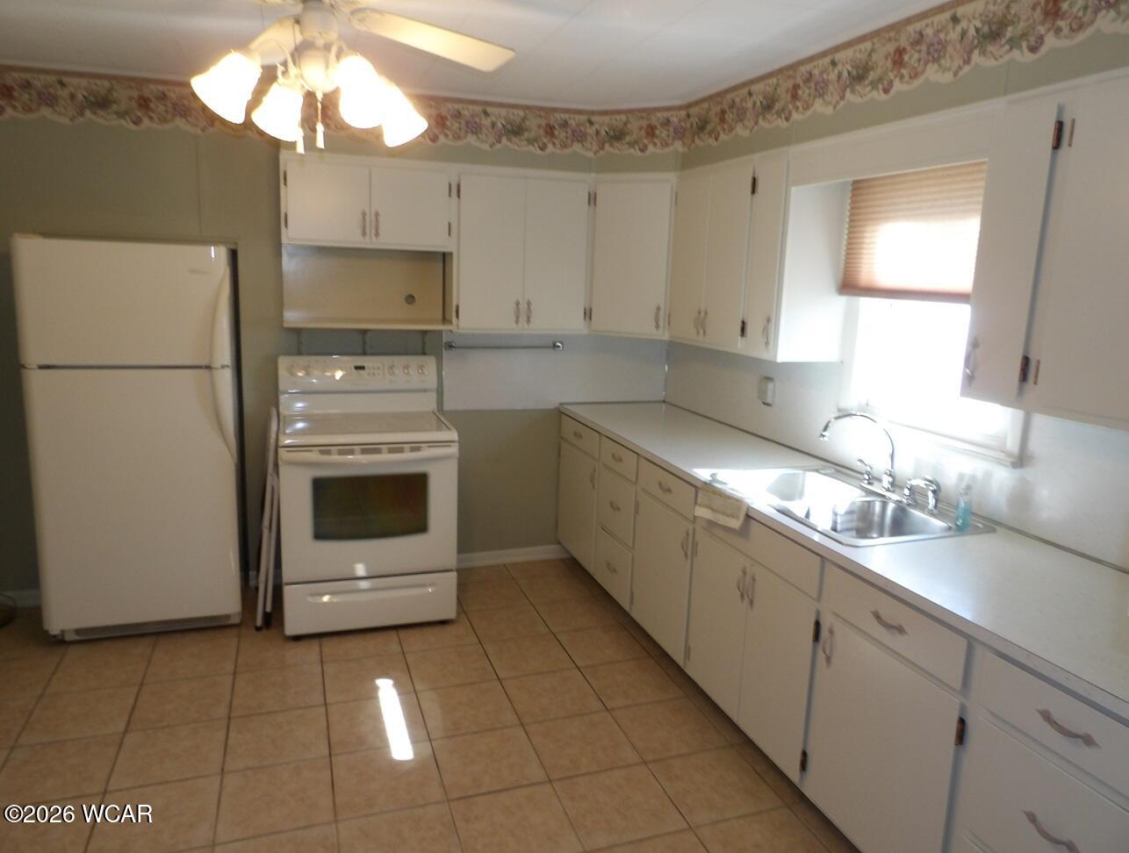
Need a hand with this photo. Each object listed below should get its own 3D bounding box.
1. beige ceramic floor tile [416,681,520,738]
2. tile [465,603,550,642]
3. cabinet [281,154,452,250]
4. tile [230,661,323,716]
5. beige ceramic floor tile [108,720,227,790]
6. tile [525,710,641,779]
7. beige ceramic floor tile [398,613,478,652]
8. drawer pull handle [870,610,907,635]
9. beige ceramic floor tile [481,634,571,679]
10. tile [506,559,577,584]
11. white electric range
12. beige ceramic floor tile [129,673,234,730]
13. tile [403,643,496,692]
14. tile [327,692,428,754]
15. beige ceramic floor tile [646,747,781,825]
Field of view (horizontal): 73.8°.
[{"bbox_3d":[-0.359,1.057,2.821,0.328,0.010,0.321,-2,11,-19],"label":"beige ceramic floor tile"},{"bbox_3d":[-0.264,0.923,3.532,0.323,0.010,0.323,-2,11,-19],"label":"tile"},{"bbox_3d":[-0.938,-1.048,3.600,0.773,0.397,0.306,-2,11,-19],"label":"cabinet"},{"bbox_3d":[-1.093,1.014,2.902,0.328,0.010,0.321,-2,11,-19],"label":"tile"},{"bbox_3d":[-1.315,1.096,2.520,0.330,0.010,0.330,-2,11,-19],"label":"beige ceramic floor tile"},{"bbox_3d":[0.061,1.109,2.629,0.328,0.010,0.321,-2,11,-19],"label":"tile"},{"bbox_3d":[-0.591,0.954,3.499,0.332,0.012,0.332,-2,11,-19],"label":"beige ceramic floor tile"},{"bbox_3d":[0.821,0.505,1.928,0.028,0.023,0.120,-2,11,-19],"label":"drawer pull handle"},{"bbox_3d":[-0.162,1.006,3.297,0.332,0.012,0.332,-2,11,-19],"label":"beige ceramic floor tile"},{"bbox_3d":[-0.149,0.803,4.210,0.328,0.010,0.246,-2,11,-19],"label":"tile"},{"bbox_3d":[-0.951,0.296,3.629,0.760,1.214,0.700,-1,11,-18],"label":"white electric range"},{"bbox_3d":[-1.425,1.034,2.827,0.330,0.010,0.330,-2,11,-19],"label":"beige ceramic floor tile"},{"bbox_3d":[-0.480,1.015,3.186,0.332,0.012,0.332,-2,11,-19],"label":"tile"},{"bbox_3d":[-0.682,1.078,2.744,0.330,0.010,0.330,-2,11,-19],"label":"tile"},{"bbox_3d":[0.489,1.179,2.472,0.332,0.012,0.332,-2,11,-19],"label":"beige ceramic floor tile"}]

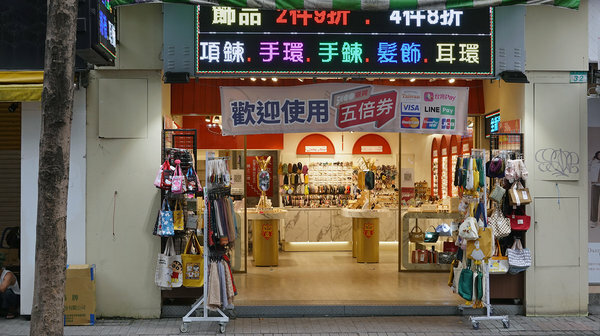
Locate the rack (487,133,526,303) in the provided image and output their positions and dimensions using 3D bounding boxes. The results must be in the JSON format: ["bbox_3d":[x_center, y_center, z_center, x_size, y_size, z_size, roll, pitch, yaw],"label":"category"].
[{"bbox_3d":[2.480,0.610,12.870,0.450,2.040,0.500,0,0,-3],"label":"rack"}]

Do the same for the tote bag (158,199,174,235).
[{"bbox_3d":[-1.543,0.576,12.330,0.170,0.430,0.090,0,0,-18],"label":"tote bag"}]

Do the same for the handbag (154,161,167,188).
[{"bbox_3d":[-1.615,0.081,12.350,0.150,0.320,0.080,0,0,8],"label":"handbag"}]

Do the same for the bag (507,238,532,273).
[{"bbox_3d":[2.553,1.033,12.450,0.280,0.420,0.140,0,0,-8],"label":"bag"}]

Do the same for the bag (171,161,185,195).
[{"bbox_3d":[-1.418,0.110,12.330,0.150,0.370,0.080,0,0,5],"label":"bag"}]

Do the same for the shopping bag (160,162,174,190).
[{"bbox_3d":[-1.528,0.098,12.330,0.150,0.330,0.080,0,0,-12],"label":"shopping bag"}]

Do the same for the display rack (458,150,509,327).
[{"bbox_3d":[2.080,0.790,12.150,0.440,1.940,1.050,0,0,-2],"label":"display rack"}]

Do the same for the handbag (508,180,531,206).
[{"bbox_3d":[2.570,0.301,12.450,0.250,0.300,0.130,0,0,-12],"label":"handbag"}]

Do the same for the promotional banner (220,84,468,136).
[{"bbox_3d":[0.534,-0.688,12.720,2.970,0.590,0.050,0,0,-2],"label":"promotional banner"}]

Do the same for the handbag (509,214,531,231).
[{"bbox_3d":[2.560,0.640,12.450,0.260,0.190,0.120,0,0,-6],"label":"handbag"}]

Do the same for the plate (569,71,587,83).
[{"bbox_3d":[3.312,-1.080,12.700,0.206,0.130,0.012,0,0,-2],"label":"plate"}]

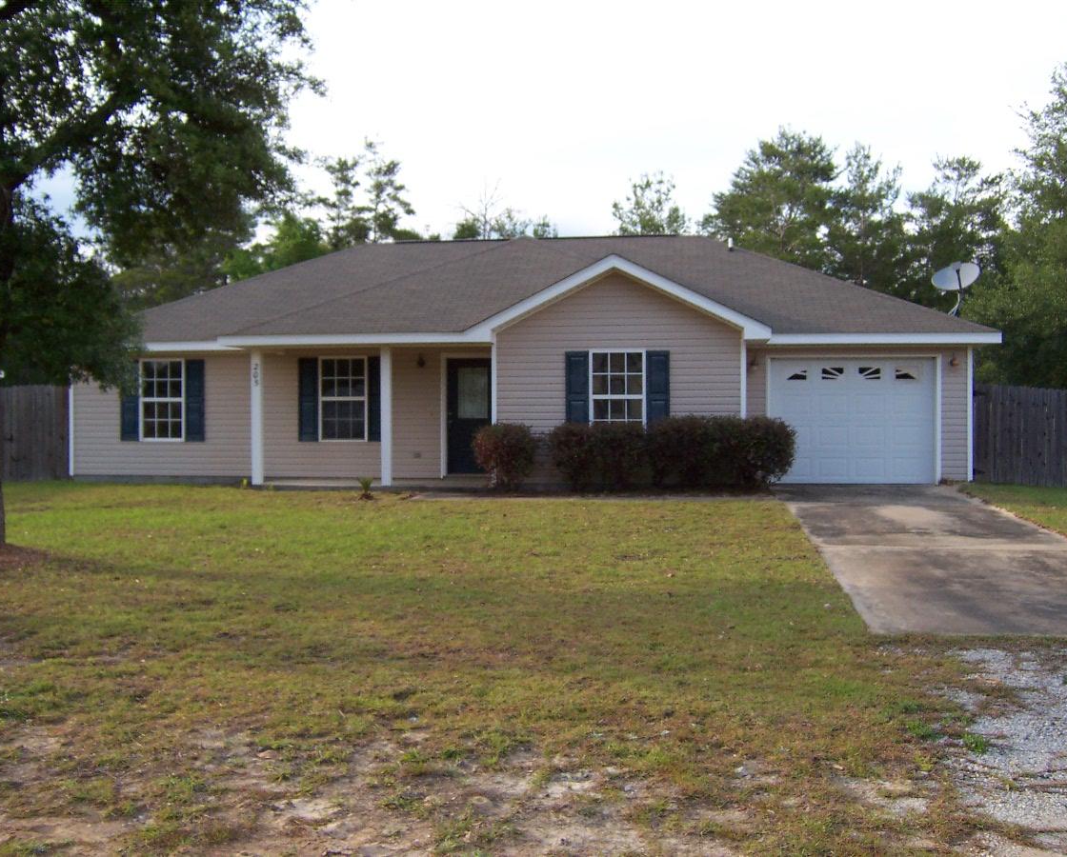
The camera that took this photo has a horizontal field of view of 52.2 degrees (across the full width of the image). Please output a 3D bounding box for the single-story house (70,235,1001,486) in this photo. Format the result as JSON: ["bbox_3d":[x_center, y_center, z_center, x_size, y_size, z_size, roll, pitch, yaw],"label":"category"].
[{"bbox_3d":[-0.140,-1.570,22.600,16.500,5.000,10.700,0,0,8],"label":"single-story house"}]

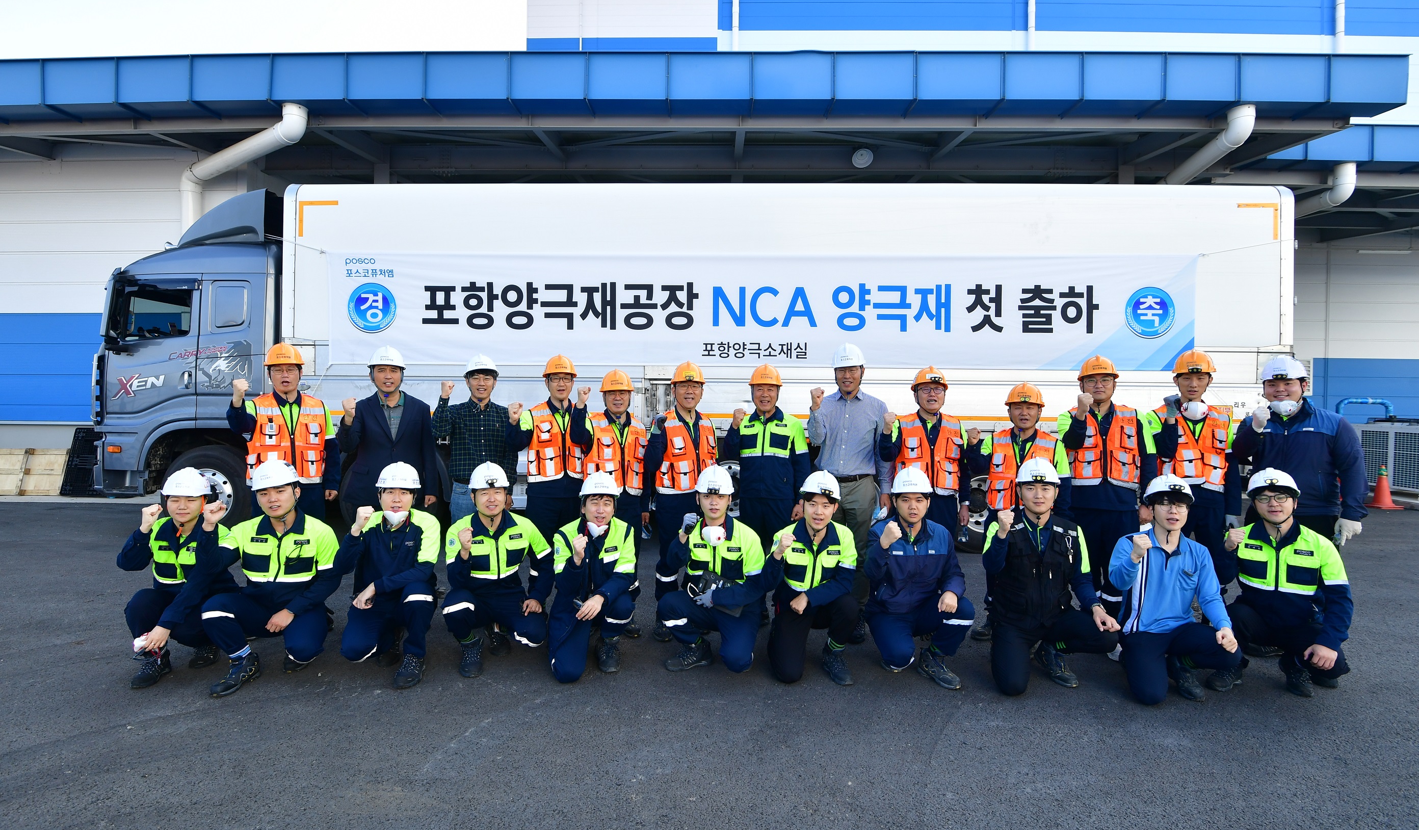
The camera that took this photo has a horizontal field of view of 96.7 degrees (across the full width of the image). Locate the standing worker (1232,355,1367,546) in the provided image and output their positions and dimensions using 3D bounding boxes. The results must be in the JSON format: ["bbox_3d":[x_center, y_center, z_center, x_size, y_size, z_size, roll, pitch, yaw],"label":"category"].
[{"bbox_3d":[3.742,0.536,4.020,0.627,1.835,0.440,0,0,45],"label":"standing worker"}]

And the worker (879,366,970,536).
[{"bbox_3d":[1.368,0.558,4.000,0.570,1.750,0.410,0,-1,15],"label":"worker"}]

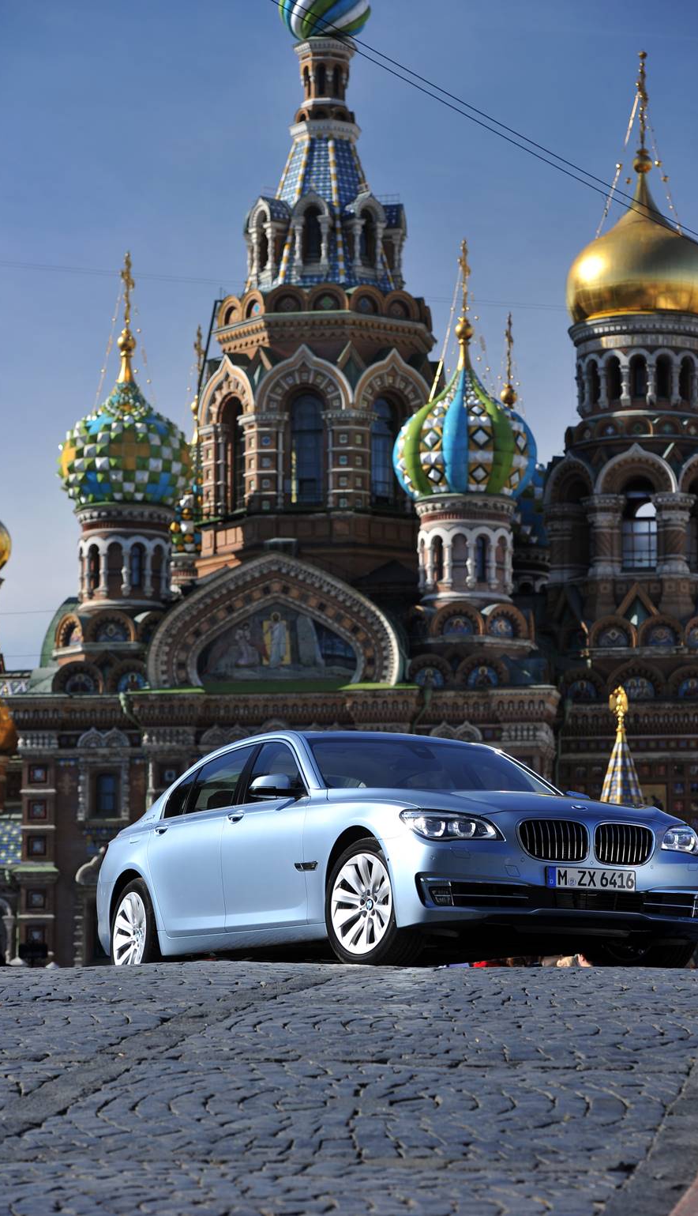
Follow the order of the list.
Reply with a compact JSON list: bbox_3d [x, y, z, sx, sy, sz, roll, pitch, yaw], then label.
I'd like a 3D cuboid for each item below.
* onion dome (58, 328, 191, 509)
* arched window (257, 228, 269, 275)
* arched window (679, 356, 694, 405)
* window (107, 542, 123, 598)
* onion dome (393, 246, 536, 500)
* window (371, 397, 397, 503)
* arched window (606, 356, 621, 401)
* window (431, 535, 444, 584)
[{"bbox_3d":[-12.710,-10.851,202.384,7.400,10.458,7.400,0,-8,0],"label":"onion dome"},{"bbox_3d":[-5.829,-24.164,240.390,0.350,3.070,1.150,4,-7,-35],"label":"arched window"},{"bbox_3d":[22.394,-15.094,235.113,1.100,3.190,0.350,4,-7,-35],"label":"arched window"},{"bbox_3d":[-15.483,-2.515,234.437,1.120,3.728,0.300,-1,-6,10],"label":"window"},{"bbox_3d":[7.666,-15.588,234.536,9.472,17.032,9.472,-1,-6,10],"label":"onion dome"},{"bbox_3d":[2.034,-9.129,205.168,2.000,6.007,0.500,6,-10,-35],"label":"window"},{"bbox_3d":[15.288,-13.184,204.515,1.020,2.567,0.400,-5,-9,32],"label":"arched window"},{"bbox_3d":[5.759,-3.098,231.105,1.080,3.302,0.300,-5,-7,39],"label":"window"}]

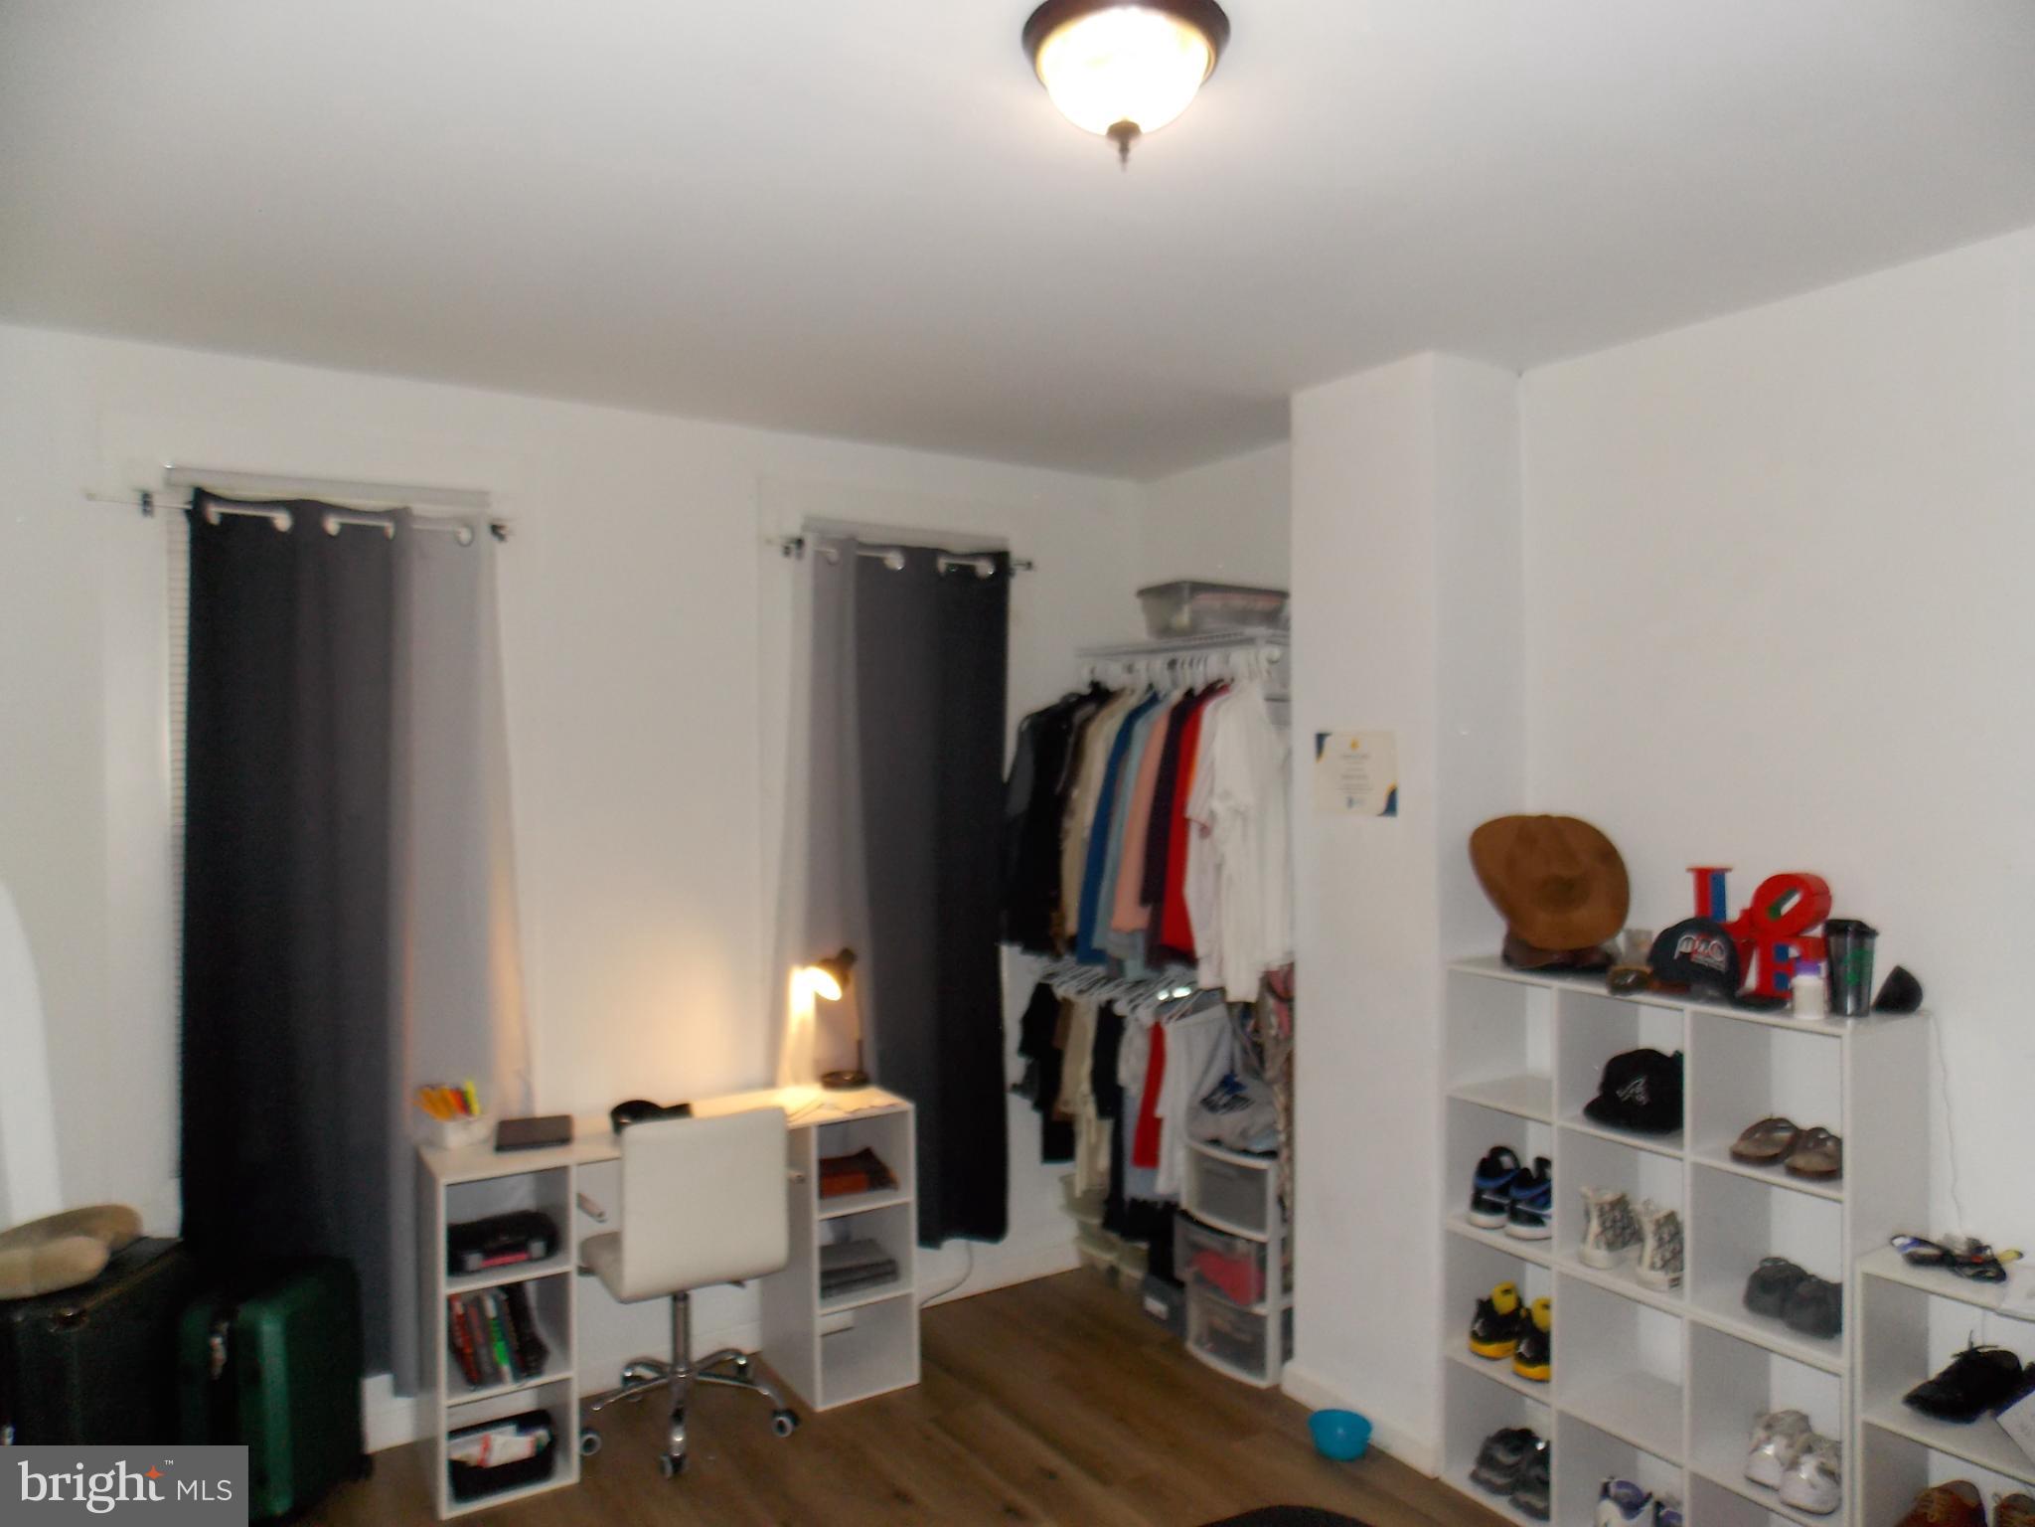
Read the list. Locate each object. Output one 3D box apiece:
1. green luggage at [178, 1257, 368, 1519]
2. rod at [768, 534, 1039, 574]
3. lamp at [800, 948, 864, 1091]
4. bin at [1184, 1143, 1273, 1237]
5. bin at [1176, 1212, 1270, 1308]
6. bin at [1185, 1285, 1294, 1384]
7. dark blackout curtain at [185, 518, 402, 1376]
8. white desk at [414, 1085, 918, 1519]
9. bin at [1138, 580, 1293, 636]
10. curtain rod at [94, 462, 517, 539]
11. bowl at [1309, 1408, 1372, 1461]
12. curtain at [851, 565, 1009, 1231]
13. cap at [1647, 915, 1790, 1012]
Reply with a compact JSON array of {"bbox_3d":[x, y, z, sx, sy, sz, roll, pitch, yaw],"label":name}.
[{"bbox_3d":[-1.635,1.401,3.002,0.245,0.530,0.285,0,0,8],"label":"green luggage"},{"bbox_3d":[-0.334,-0.636,4.127,0.900,0.060,0.100,-1,1,-33],"label":"rod"},{"bbox_3d":[-0.518,0.734,3.897,0.200,0.400,0.140,-1,1,-38],"label":"lamp"},{"bbox_3d":[0.702,1.163,3.792,0.330,0.192,0.335,0,0,-32],"label":"bin"},{"bbox_3d":[0.662,1.362,3.768,0.325,0.180,0.315,0,0,-32],"label":"bin"},{"bbox_3d":[0.715,1.591,3.892,0.360,0.200,0.320,-1,1,-34],"label":"bin"},{"bbox_3d":[-1.719,0.432,3.223,0.460,2.140,0.100,-1,1,-33],"label":"dark blackout curtain"},{"bbox_3d":[-0.863,1.282,3.444,1.188,0.757,0.358,0,0,-32],"label":"white desk"},{"bbox_3d":[0.566,-0.421,3.939,0.380,0.155,0.240,0,0,-32],"label":"bin"},{"bbox_3d":[-1.699,-0.590,3.255,0.900,0.060,0.100,-1,1,-33],"label":"curtain rod"},{"bbox_3d":[0.778,1.615,3.251,0.154,0.080,0.154,0,0,0],"label":"bowl"},{"bbox_3d":[-0.251,0.419,4.161,0.540,2.140,0.100,-1,1,-33],"label":"curtain"},{"bbox_3d":[1.429,0.410,2.784,0.175,0.152,0.260,-1,1,-30],"label":"cap"}]

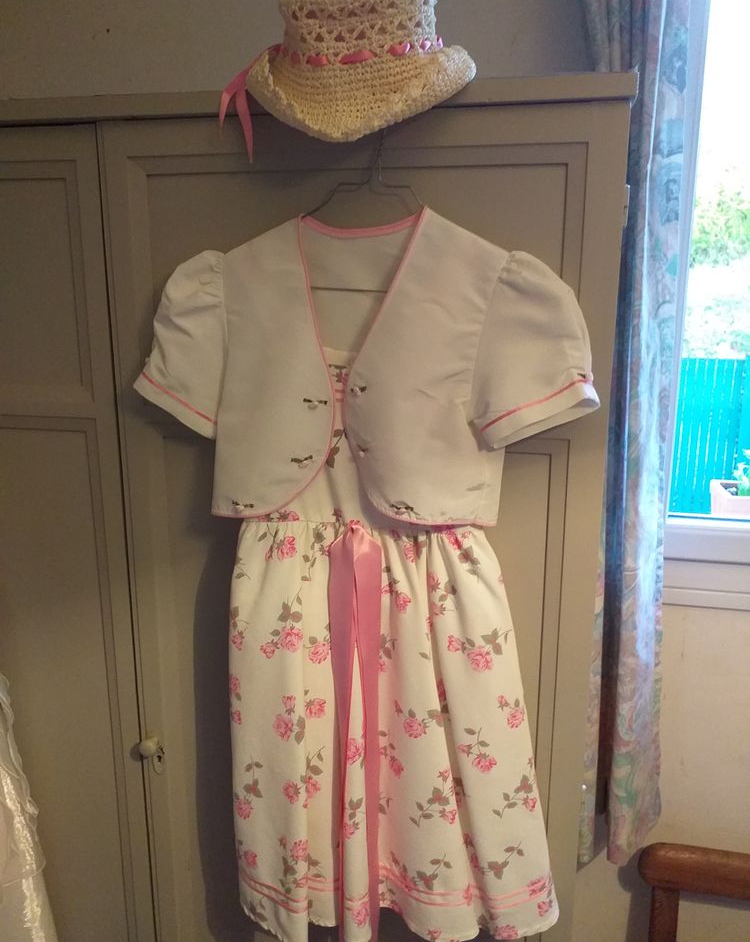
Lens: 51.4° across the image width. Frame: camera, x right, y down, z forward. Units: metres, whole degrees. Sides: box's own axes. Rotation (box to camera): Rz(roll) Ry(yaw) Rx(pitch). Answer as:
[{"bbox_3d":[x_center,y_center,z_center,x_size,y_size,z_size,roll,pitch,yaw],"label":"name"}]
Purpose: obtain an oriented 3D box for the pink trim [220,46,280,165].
[{"bbox_3d":[-0.149,-0.441,0.940,0.070,0.130,0.045,2,13,10],"label":"pink trim"}]

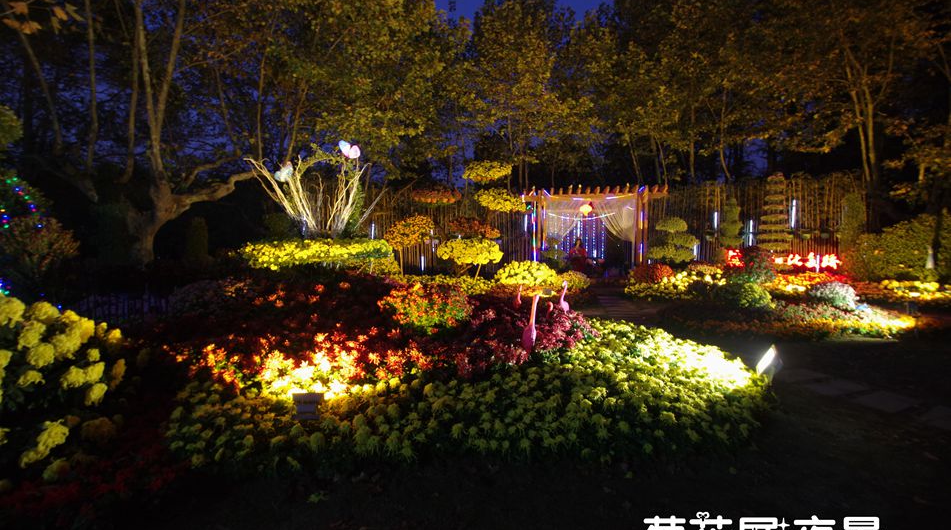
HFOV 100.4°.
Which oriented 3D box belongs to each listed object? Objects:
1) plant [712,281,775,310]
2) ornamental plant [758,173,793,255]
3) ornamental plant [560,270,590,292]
[{"bbox_3d":[4.790,0.565,7.100,0.930,0.520,0.880,3,6,34],"label":"plant"},{"bbox_3d":[7.959,-1.183,10.501,0.740,2.450,0.740,0,4,0],"label":"ornamental plant"},{"bbox_3d":[2.126,0.355,8.500,0.700,0.520,0.700,0,4,0],"label":"ornamental plant"}]

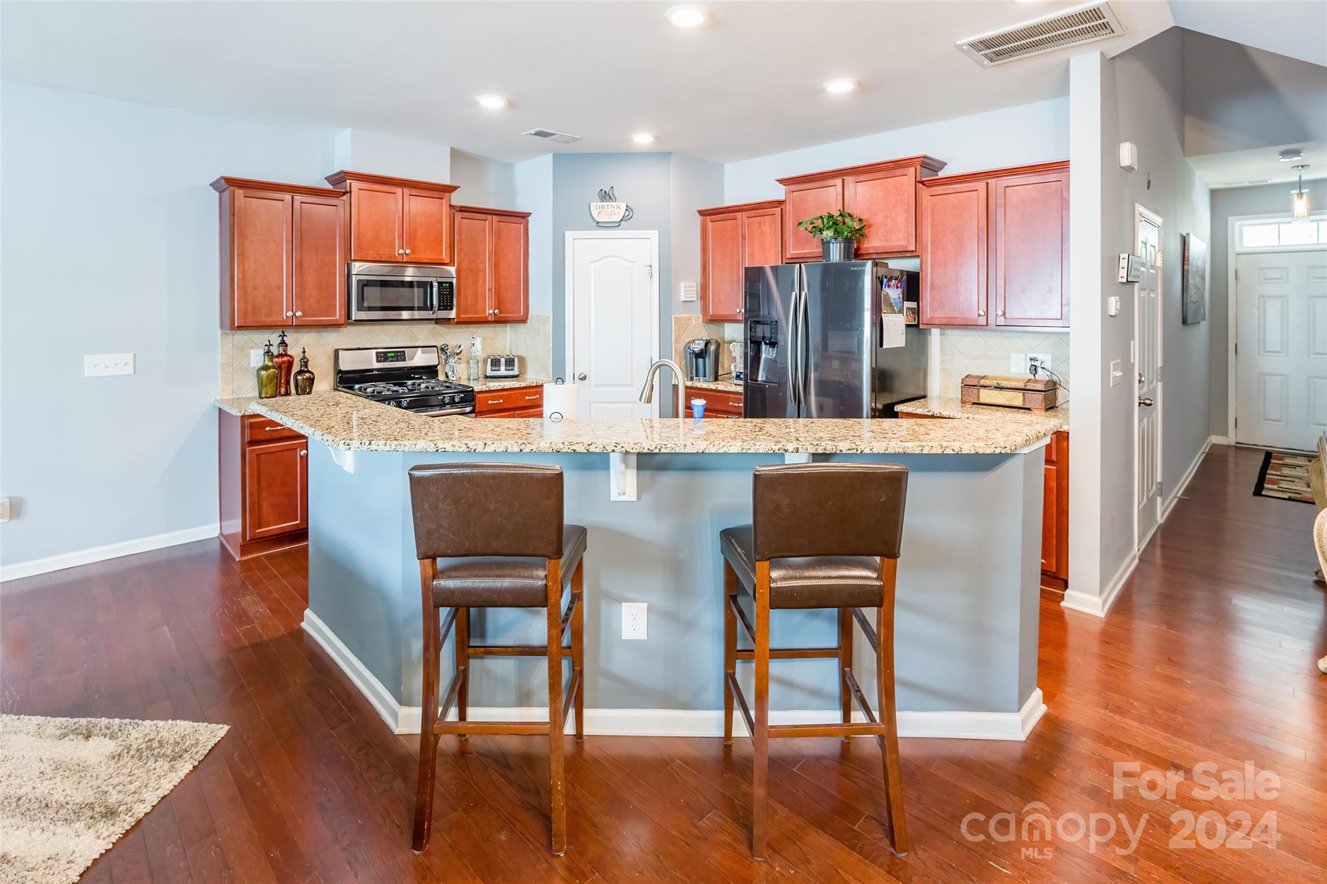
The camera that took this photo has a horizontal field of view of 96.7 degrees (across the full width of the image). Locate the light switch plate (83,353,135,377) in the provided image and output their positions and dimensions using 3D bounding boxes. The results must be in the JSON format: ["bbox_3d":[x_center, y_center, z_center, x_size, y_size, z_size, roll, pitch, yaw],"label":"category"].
[{"bbox_3d":[-3.284,-0.454,3.500,0.217,0.123,0.012,-6,9,-41],"label":"light switch plate"}]

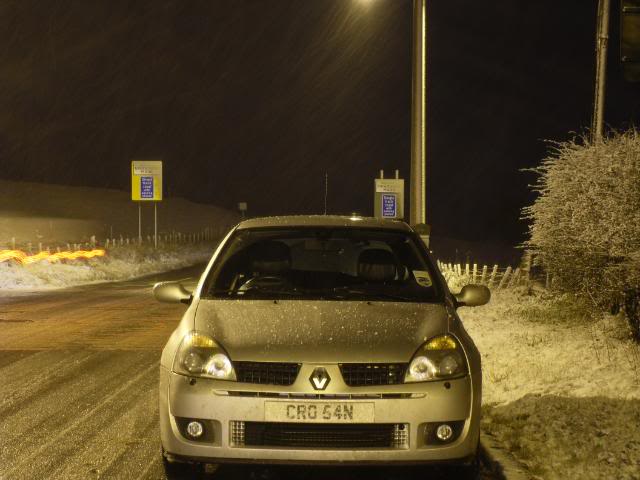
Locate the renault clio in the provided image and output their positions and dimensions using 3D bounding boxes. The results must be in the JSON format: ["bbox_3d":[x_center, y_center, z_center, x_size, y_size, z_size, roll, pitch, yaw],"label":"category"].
[{"bbox_3d":[0.022,0.535,9.330,1.780,1.420,3.810,1,0,1],"label":"renault clio"}]

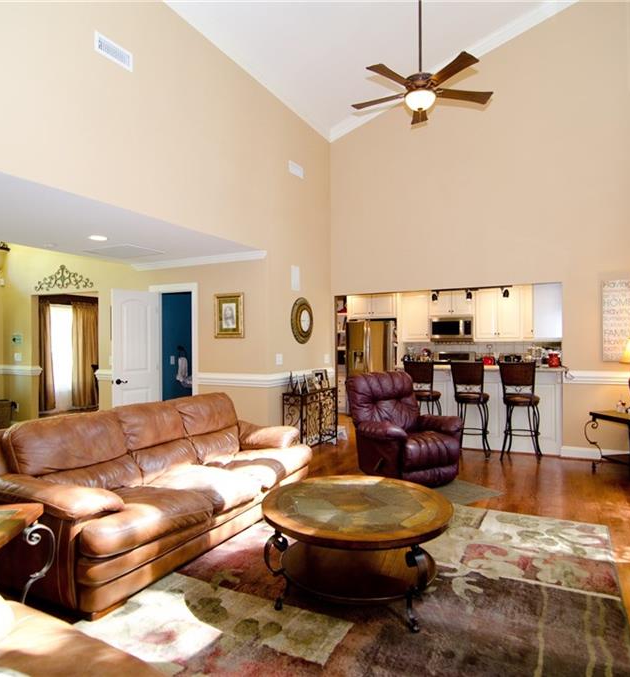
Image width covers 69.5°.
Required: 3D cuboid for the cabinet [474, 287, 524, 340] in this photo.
[{"bbox_3d":[3.286,-0.457,8.075,0.775,0.980,0.340,0,0,28],"label":"cabinet"}]

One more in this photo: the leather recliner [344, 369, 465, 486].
[{"bbox_3d":[0.906,0.896,4.620,0.860,1.050,0.900,0,0,-25],"label":"leather recliner"}]

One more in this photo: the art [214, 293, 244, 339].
[{"bbox_3d":[-1.081,-0.278,5.573,0.460,0.555,0.040,0,-1,28],"label":"art"}]

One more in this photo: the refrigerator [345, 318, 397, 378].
[{"bbox_3d":[1.188,0.533,8.831,0.910,1.780,0.800,0,0,28],"label":"refrigerator"}]

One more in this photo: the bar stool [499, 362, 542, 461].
[{"bbox_3d":[2.470,0.860,5.428,0.430,1.150,0.500,0,-1,35],"label":"bar stool"}]

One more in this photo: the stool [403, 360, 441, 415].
[{"bbox_3d":[1.413,0.862,5.911,0.430,1.150,0.500,0,-1,33],"label":"stool"}]

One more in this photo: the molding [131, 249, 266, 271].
[{"bbox_3d":[-1.562,-0.970,5.790,2.210,0.100,0.100,0,-1,28],"label":"molding"}]

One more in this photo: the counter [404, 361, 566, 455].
[{"bbox_3d":[2.181,0.902,6.098,1.999,1.070,0.680,0,-1,25],"label":"counter"}]

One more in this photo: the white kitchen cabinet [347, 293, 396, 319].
[{"bbox_3d":[1.221,-0.661,8.915,0.960,0.530,0.560,0,0,28],"label":"white kitchen cabinet"}]

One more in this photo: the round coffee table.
[{"bbox_3d":[0.234,1.164,2.565,1.050,0.480,1.050,0,-1,0],"label":"round coffee table"}]

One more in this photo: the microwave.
[{"bbox_3d":[2.558,-0.171,8.359,0.760,0.425,0.400,0,-1,28],"label":"microwave"}]

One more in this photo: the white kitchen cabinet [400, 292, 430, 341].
[{"bbox_3d":[2.007,-0.450,8.768,0.510,0.970,0.340,0,0,28],"label":"white kitchen cabinet"}]

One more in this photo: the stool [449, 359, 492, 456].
[{"bbox_3d":[1.956,0.849,5.617,0.430,1.130,0.480,0,0,28],"label":"stool"}]

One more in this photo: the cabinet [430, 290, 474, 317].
[{"bbox_3d":[2.567,-0.638,8.399,0.790,0.500,0.330,0,-1,28],"label":"cabinet"}]

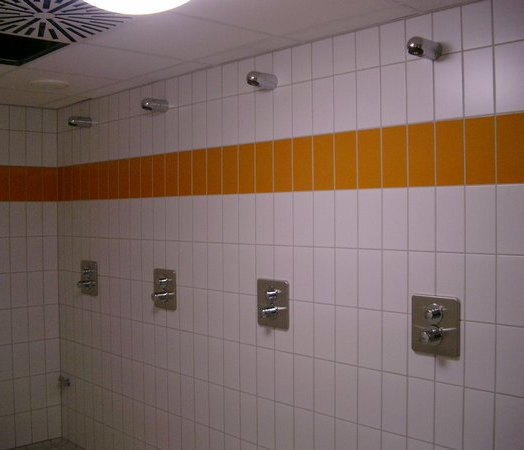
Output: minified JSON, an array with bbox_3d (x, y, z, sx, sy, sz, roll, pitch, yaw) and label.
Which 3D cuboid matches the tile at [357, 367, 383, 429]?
[{"bbox_3d":[0.455,0.727,2.701,0.010,0.248,0.123,-1,1,-45],"label":"tile"}]

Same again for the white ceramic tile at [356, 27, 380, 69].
[{"bbox_3d":[0.447,-0.738,2.681,0.010,0.173,0.123,-1,1,-45],"label":"white ceramic tile"}]

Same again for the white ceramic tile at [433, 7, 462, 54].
[{"bbox_3d":[0.686,-0.711,2.354,0.118,0.169,0.009,1,1,45],"label":"white ceramic tile"}]

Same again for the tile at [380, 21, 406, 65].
[{"bbox_3d":[0.510,-0.704,2.484,0.010,0.165,0.118,-1,1,-44],"label":"tile"}]

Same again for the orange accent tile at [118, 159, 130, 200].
[{"bbox_3d":[-0.832,-0.279,3.905,0.010,0.244,0.120,-1,1,-44],"label":"orange accent tile"}]

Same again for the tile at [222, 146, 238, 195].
[{"bbox_3d":[-0.161,-0.283,3.306,0.010,0.248,0.123,-1,1,-45],"label":"tile"}]

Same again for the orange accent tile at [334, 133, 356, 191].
[{"bbox_3d":[0.358,-0.272,2.723,0.118,0.243,0.010,1,1,45],"label":"orange accent tile"}]

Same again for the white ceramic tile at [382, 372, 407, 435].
[{"bbox_3d":[0.533,0.715,2.571,0.118,0.243,0.010,1,1,45],"label":"white ceramic tile"}]

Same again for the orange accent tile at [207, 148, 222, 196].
[{"bbox_3d":[-0.238,-0.274,3.289,0.118,0.242,0.009,1,1,45],"label":"orange accent tile"}]

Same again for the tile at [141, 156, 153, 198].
[{"bbox_3d":[-0.666,-0.278,3.737,0.010,0.242,0.118,-1,1,-44],"label":"tile"}]

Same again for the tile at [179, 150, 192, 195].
[{"bbox_3d":[-0.414,-0.281,3.490,0.118,0.243,0.010,1,1,45],"label":"tile"}]

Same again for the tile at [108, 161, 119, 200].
[{"bbox_3d":[-0.946,-0.288,4.108,0.010,0.248,0.123,-1,1,-45],"label":"tile"}]

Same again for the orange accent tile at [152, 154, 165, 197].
[{"bbox_3d":[-0.578,-0.277,3.628,0.118,0.242,0.009,1,1,45],"label":"orange accent tile"}]

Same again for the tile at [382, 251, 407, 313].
[{"bbox_3d":[0.524,0.223,2.520,0.010,0.242,0.118,-1,1,-44],"label":"tile"}]

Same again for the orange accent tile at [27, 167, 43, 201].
[{"bbox_3d":[-1.592,-0.282,4.488,0.009,0.242,0.118,1,1,45],"label":"orange accent tile"}]

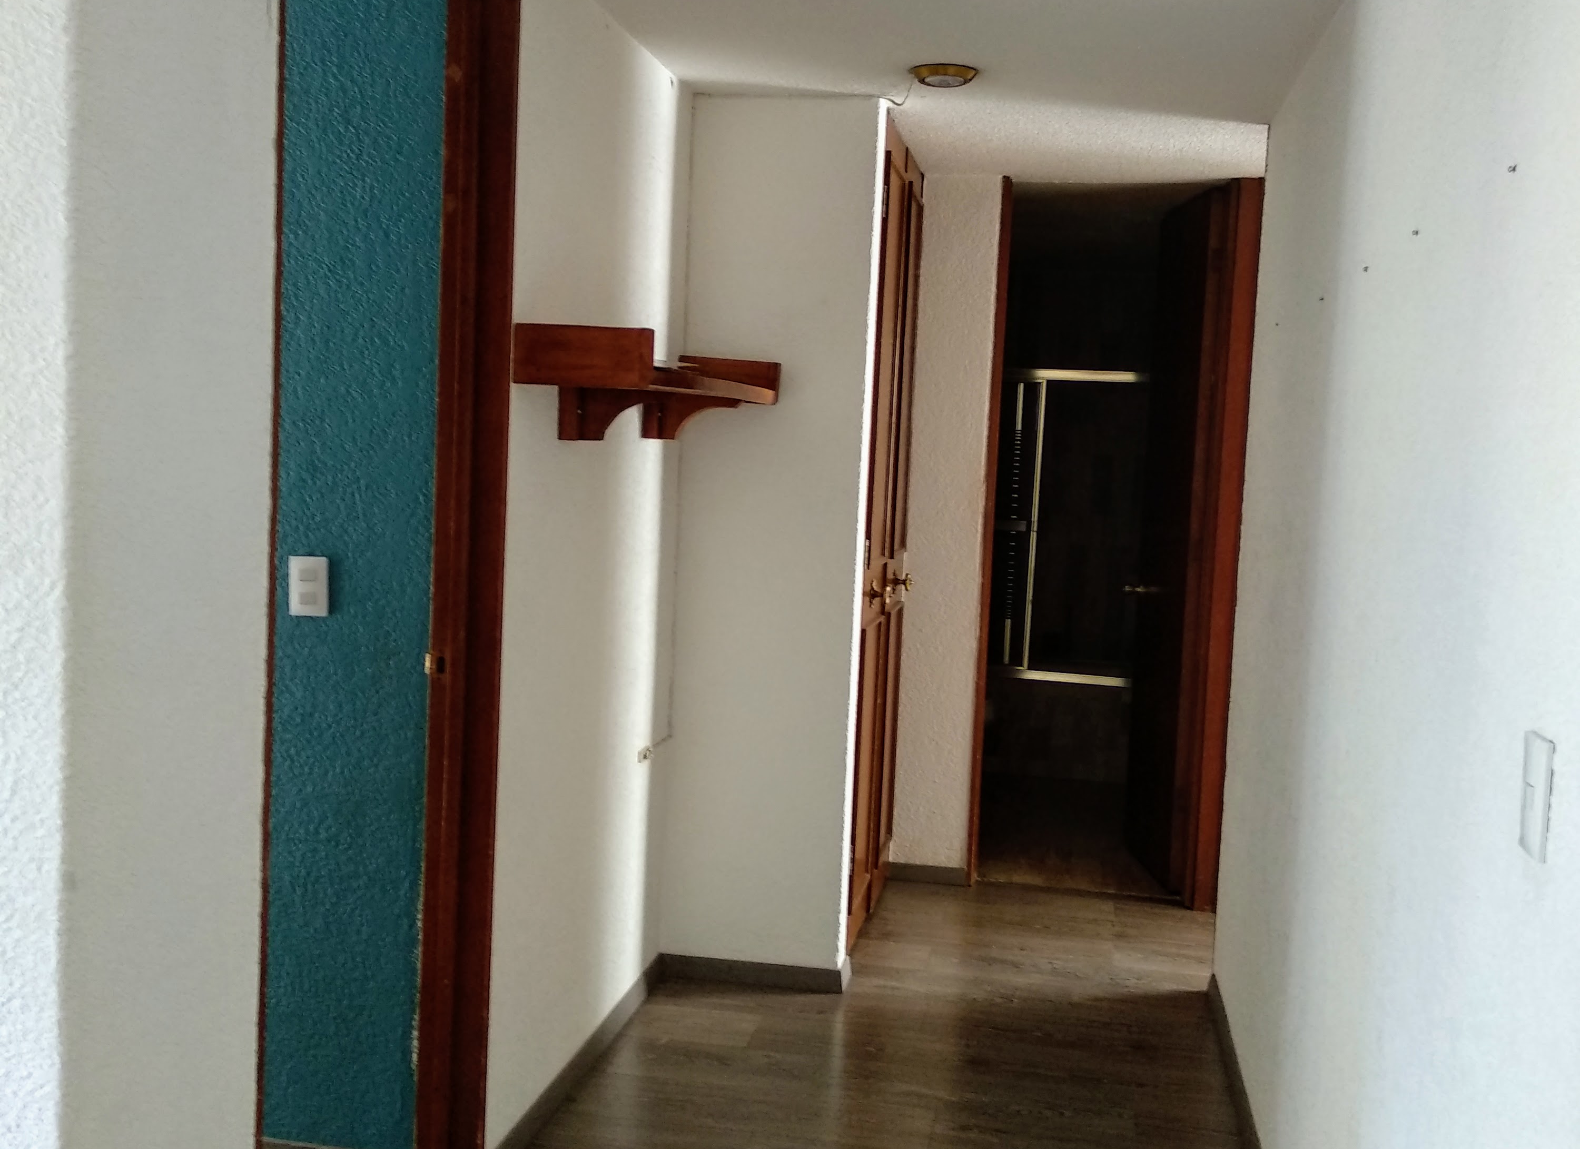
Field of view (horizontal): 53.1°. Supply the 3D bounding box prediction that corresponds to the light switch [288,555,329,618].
[{"bbox_3d":[-0.928,0.024,3.055,0.080,0.115,0.011,3,5,10],"label":"light switch"}]

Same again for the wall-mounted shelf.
[{"bbox_3d":[-0.274,-0.409,3.582,0.271,0.221,1.266,3,5,10],"label":"wall-mounted shelf"}]

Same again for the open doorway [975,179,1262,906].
[{"bbox_3d":[1.084,-0.096,5.330,0.828,2.402,0.130,3,5,10],"label":"open doorway"}]

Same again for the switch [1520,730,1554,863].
[{"bbox_3d":[0.716,0.212,1.526,0.010,0.112,0.073,3,5,10],"label":"switch"}]

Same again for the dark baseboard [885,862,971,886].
[{"bbox_3d":[0.481,1.038,5.479,0.280,0.064,0.013,3,5,10],"label":"dark baseboard"}]

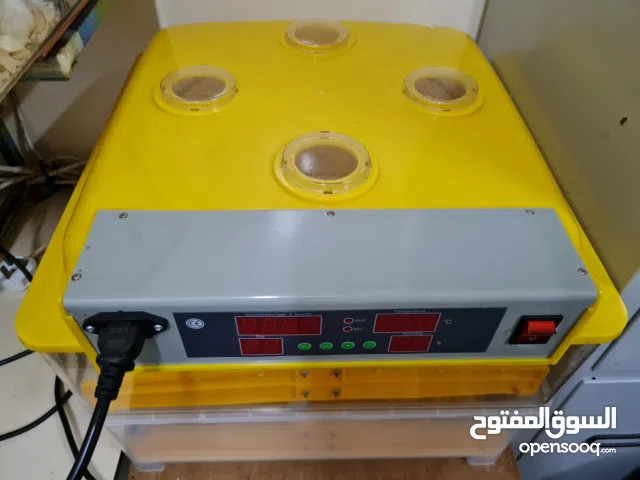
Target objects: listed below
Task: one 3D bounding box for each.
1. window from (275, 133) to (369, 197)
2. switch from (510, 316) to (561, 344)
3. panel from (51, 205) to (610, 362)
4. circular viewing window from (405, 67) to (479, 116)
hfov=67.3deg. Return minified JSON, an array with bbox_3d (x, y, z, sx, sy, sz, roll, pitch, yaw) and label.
[{"bbox_3d":[0.005,-0.057,0.343,0.064,0.010,0.064,0,45,-2],"label":"window"},{"bbox_3d":[0.132,0.057,0.293,0.025,0.030,0.011,0,45,-2],"label":"switch"},{"bbox_3d":[0.006,0.030,0.315,0.300,0.069,0.072,0,45,-2],"label":"panel"},{"bbox_3d":[0.105,-0.132,0.420,0.064,0.010,0.064,1,45,-1],"label":"circular viewing window"}]

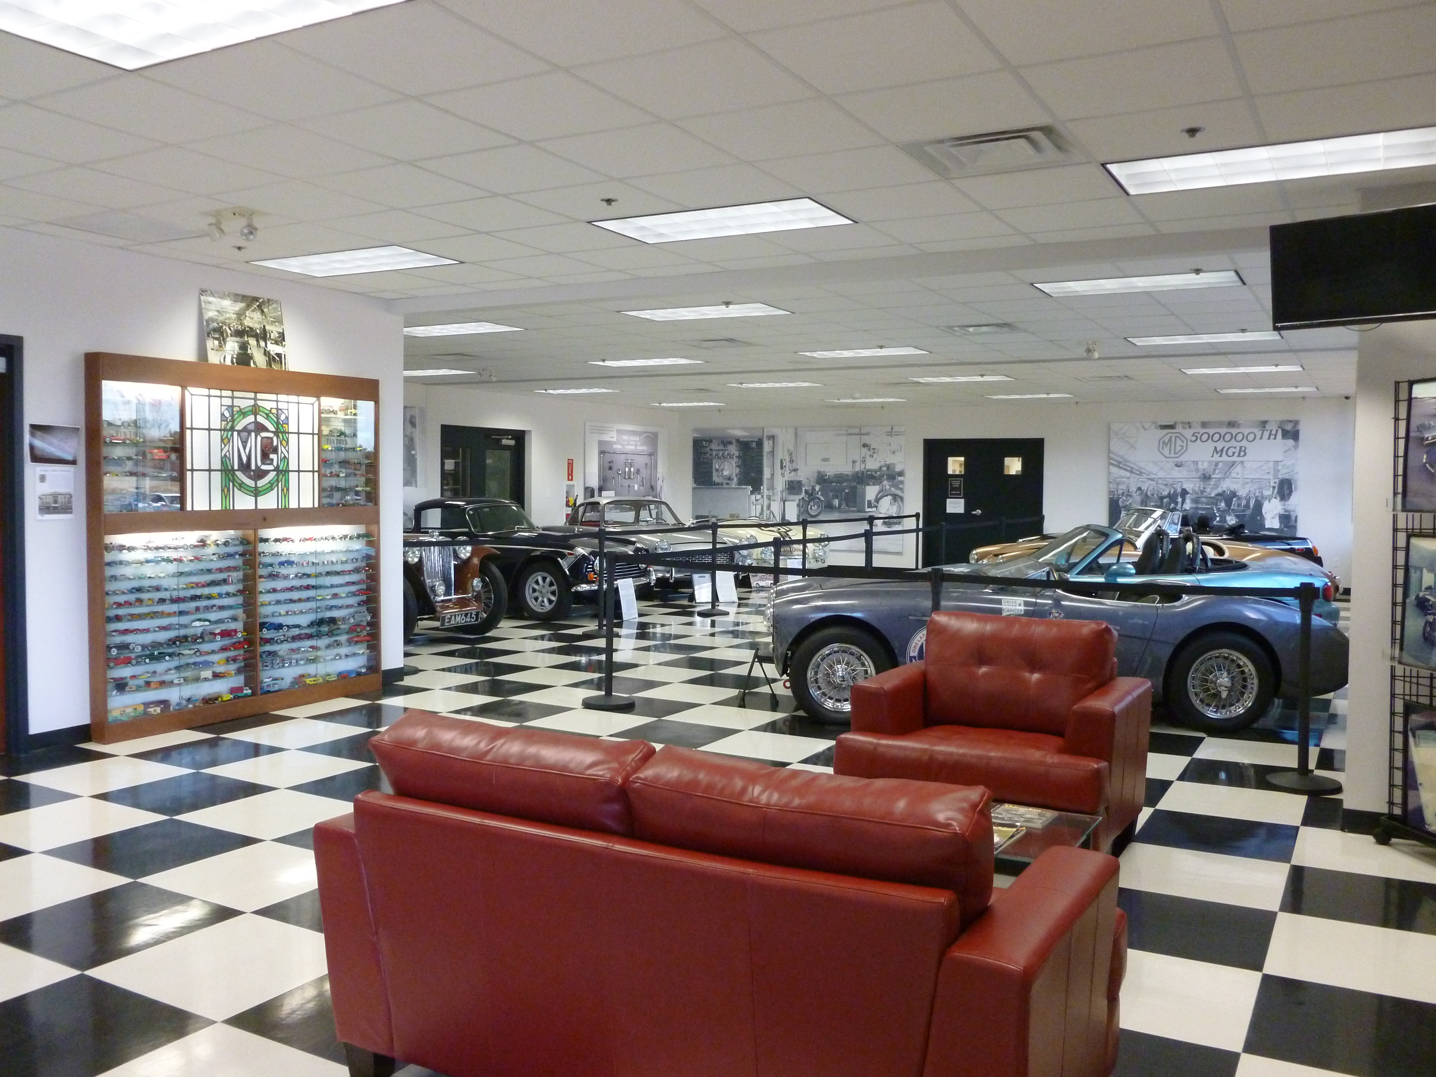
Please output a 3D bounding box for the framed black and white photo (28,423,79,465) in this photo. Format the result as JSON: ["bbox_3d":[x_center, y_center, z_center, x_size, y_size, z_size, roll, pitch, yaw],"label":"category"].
[{"bbox_3d":[-3.616,-0.510,6.340,0.015,0.213,0.275,2,3,32],"label":"framed black and white photo"}]

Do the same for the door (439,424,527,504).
[{"bbox_3d":[-3.438,-0.465,16.915,0.100,2.180,1.880,2,3,28],"label":"door"}]

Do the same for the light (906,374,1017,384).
[{"bbox_3d":[2.979,-1.952,14.032,1.210,0.080,0.600,2,3,30],"label":"light"}]

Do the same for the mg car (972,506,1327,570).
[{"bbox_3d":[4.988,0.273,13.540,3.960,1.220,1.500,1,3,-2],"label":"mg car"}]

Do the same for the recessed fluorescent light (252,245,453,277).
[{"bbox_3d":[-2.201,-1.696,7.061,1.220,0.070,0.610,2,3,31],"label":"recessed fluorescent light"}]

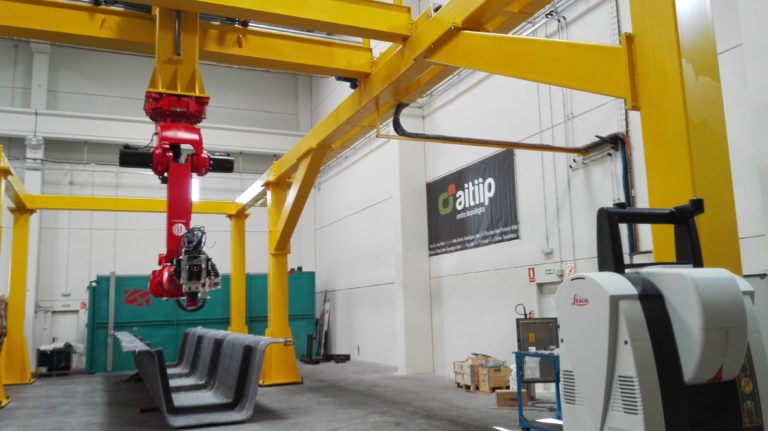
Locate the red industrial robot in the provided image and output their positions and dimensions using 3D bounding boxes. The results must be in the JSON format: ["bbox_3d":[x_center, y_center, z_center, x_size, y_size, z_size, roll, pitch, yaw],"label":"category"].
[{"bbox_3d":[-2.450,-0.194,6.505,1.305,2.630,0.891,2,-9,-23],"label":"red industrial robot"}]

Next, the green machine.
[{"bbox_3d":[-6.175,3.623,19.126,7.015,3.040,2.139,1,-9,-20],"label":"green machine"}]

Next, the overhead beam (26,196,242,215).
[{"bbox_3d":[-7.524,-0.321,16.794,5.985,0.430,0.285,1,-9,-20],"label":"overhead beam"}]

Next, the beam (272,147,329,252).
[{"bbox_3d":[-2.001,-0.254,12.420,0.330,0.400,3.627,2,-41,-26],"label":"beam"}]

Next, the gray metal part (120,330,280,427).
[{"bbox_3d":[-4.611,3.227,12.137,2.306,1.220,8.645,2,-9,-26],"label":"gray metal part"}]

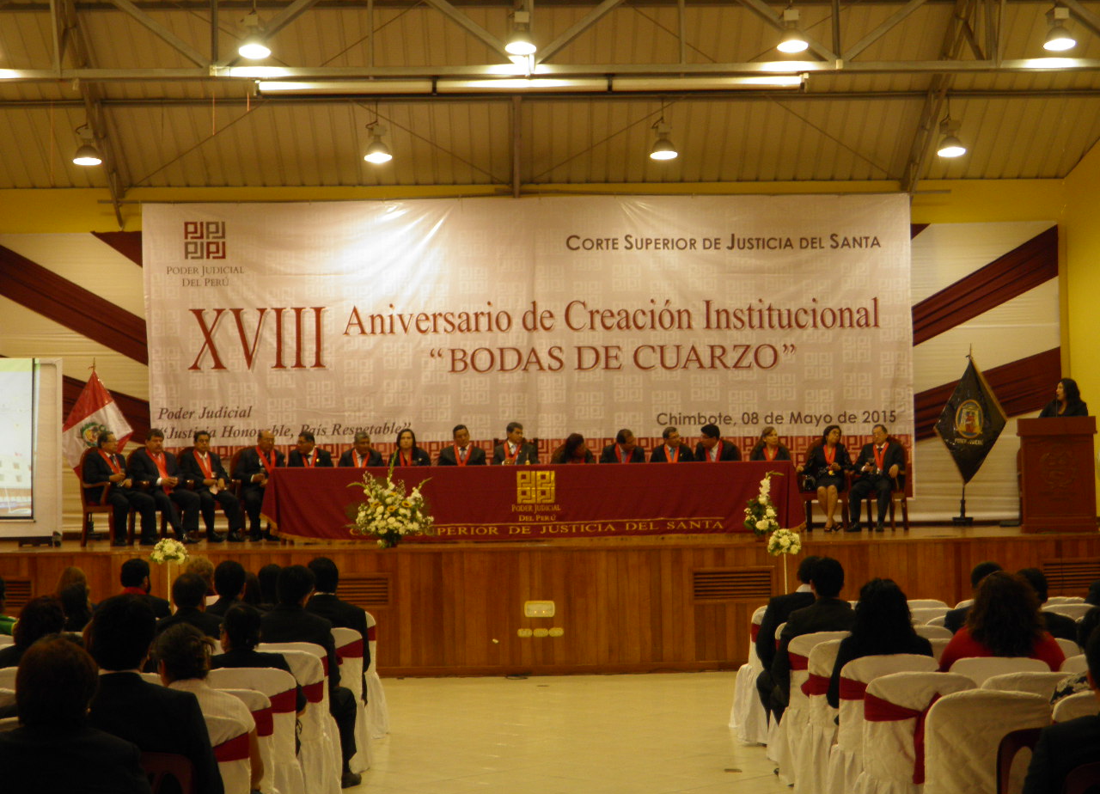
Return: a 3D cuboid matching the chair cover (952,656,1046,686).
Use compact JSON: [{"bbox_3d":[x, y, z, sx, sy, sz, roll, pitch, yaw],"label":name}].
[{"bbox_3d":[1.912,1.554,8.569,0.460,0.885,0.560,-1,-3,-3],"label":"chair cover"}]

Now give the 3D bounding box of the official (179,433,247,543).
[{"bbox_3d":[-3.787,1.007,22.081,0.600,1.278,0.850,0,-3,-22],"label":"official"}]

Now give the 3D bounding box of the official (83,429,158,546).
[{"bbox_3d":[-4.649,0.984,21.381,0.540,1.250,0.780,2,-4,-38],"label":"official"}]

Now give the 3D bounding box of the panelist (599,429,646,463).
[{"bbox_3d":[0.822,0.943,21.730,0.530,1.210,0.760,0,-3,-8],"label":"panelist"}]

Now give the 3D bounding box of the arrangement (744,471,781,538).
[{"bbox_3d":[2.079,1.058,19.069,0.360,0.671,0.340,-1,-3,-2],"label":"arrangement"}]

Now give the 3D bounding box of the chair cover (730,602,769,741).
[{"bbox_3d":[1.476,1.783,12.793,0.470,0.885,0.580,-1,-3,-5],"label":"chair cover"}]

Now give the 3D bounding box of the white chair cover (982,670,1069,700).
[{"bbox_3d":[2.011,1.584,8.324,0.490,0.880,0.560,-1,-3,-2],"label":"white chair cover"}]

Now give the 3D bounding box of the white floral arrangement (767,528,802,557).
[{"bbox_3d":[1.802,1.121,15.161,0.270,0.220,0.270,-1,-3,0],"label":"white floral arrangement"}]

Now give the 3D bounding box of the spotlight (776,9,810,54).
[{"bbox_3d":[2.682,-4.073,21.842,0.360,0.450,0.360,-1,-3,0],"label":"spotlight"}]

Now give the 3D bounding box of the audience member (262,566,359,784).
[{"bbox_3d":[-1.253,1.507,10.316,0.500,1.250,0.860,-1,-3,7],"label":"audience member"}]

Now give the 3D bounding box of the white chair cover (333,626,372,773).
[{"bbox_3d":[-1.280,1.753,11.465,0.470,0.885,0.570,-1,-3,-1],"label":"white chair cover"}]

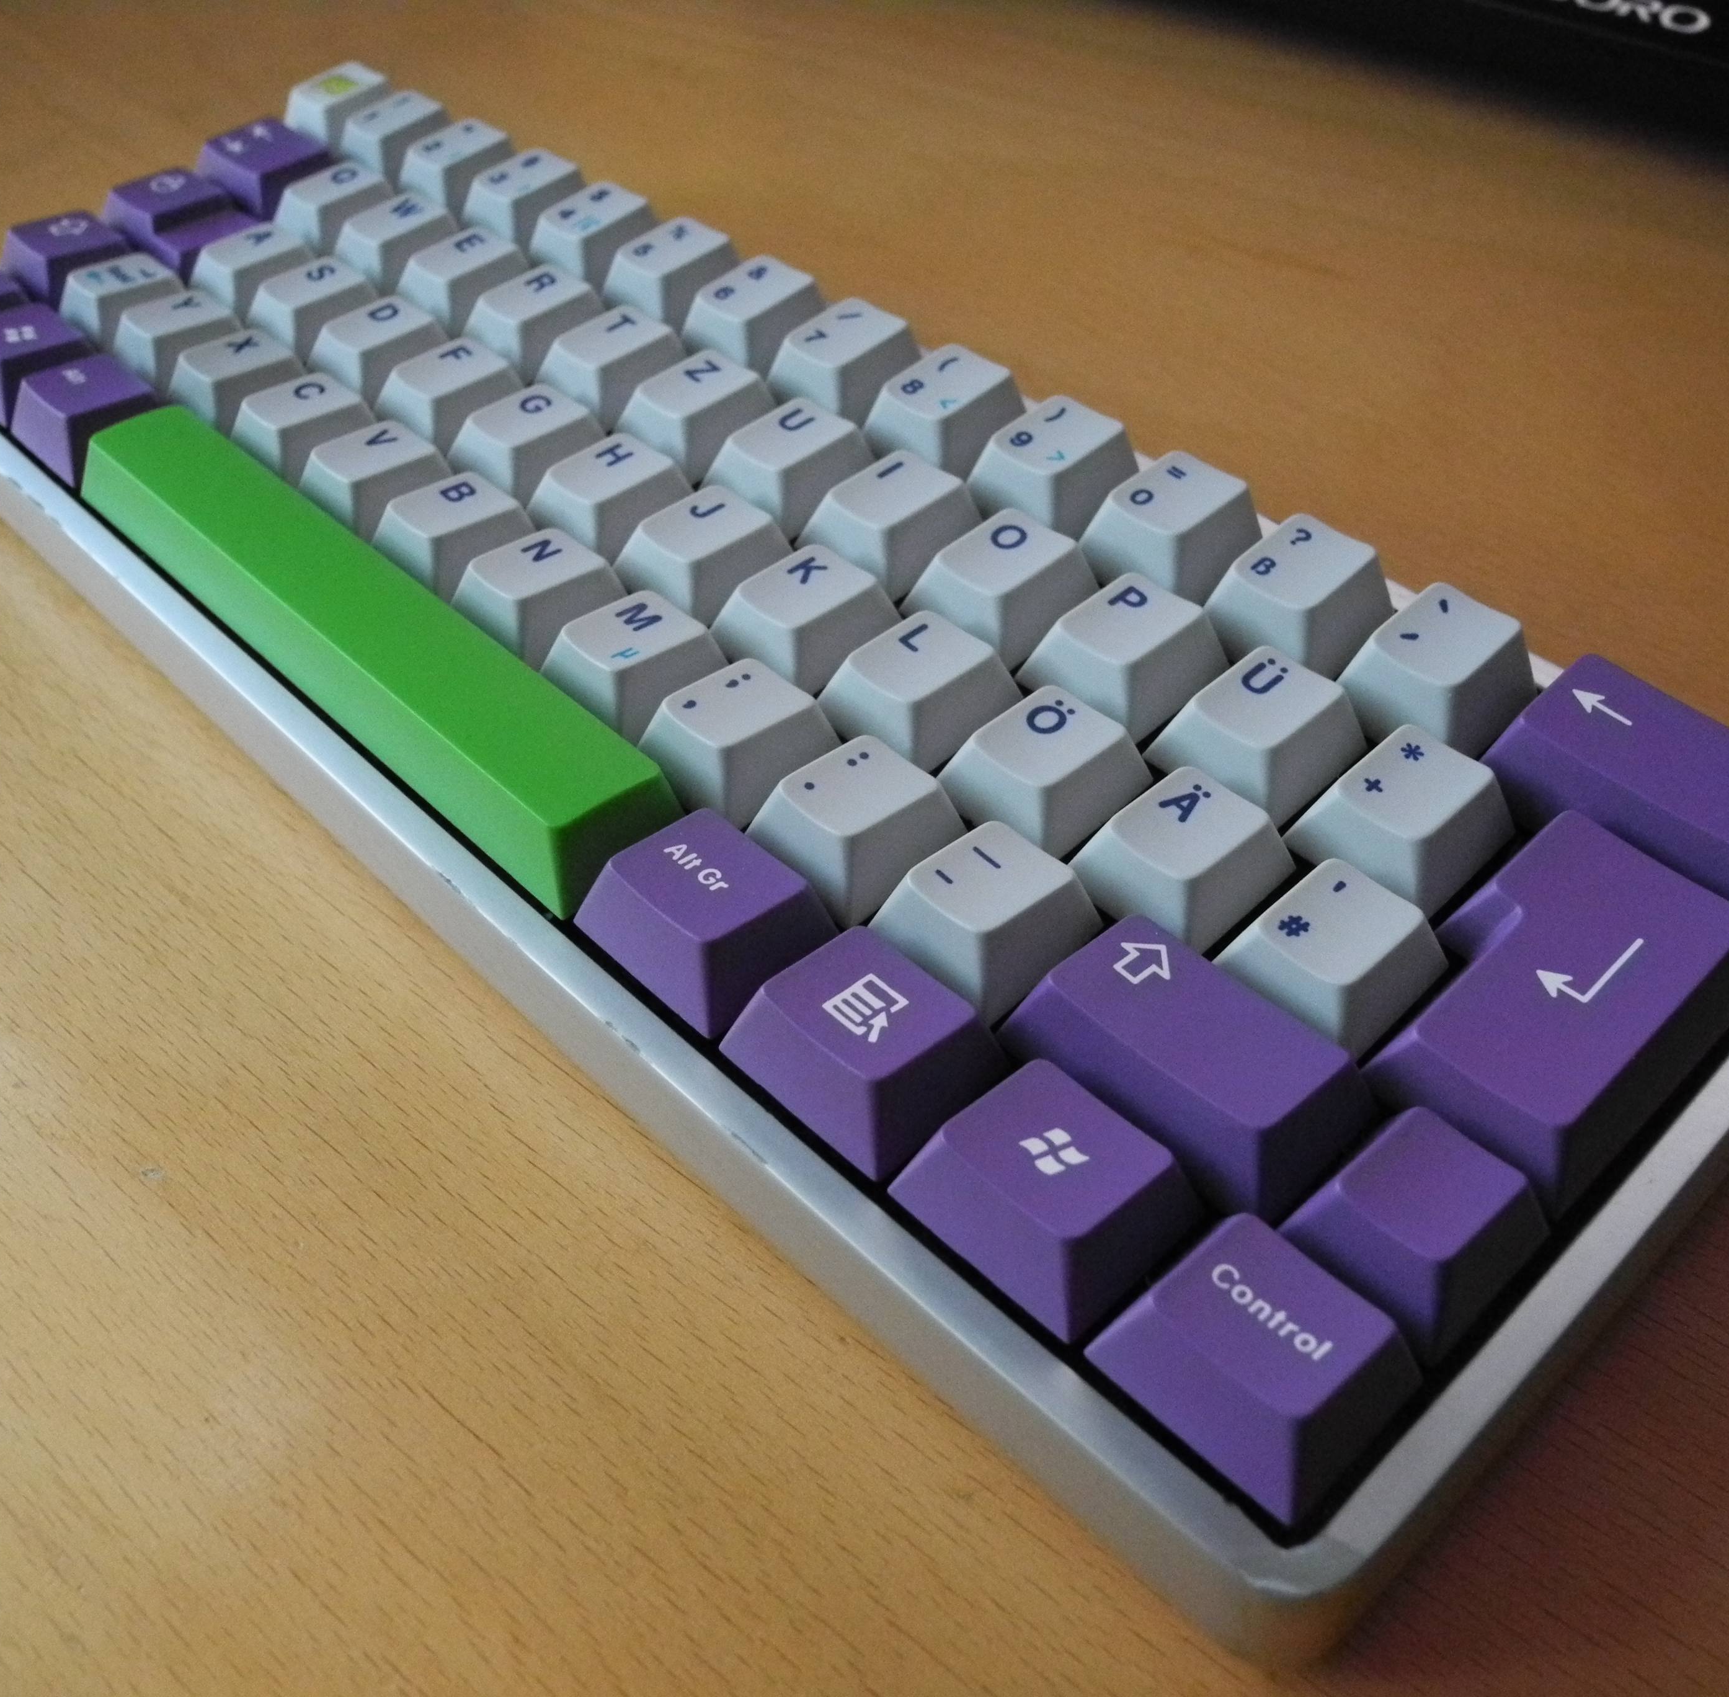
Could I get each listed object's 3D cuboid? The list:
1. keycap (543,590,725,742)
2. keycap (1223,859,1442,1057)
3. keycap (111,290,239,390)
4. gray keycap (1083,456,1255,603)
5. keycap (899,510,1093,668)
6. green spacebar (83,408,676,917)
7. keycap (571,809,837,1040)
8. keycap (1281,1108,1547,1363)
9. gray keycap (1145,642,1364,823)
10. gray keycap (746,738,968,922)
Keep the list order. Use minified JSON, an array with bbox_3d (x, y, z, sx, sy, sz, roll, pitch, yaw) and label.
[{"bbox_3d":[-0.028,-0.023,0.215,0.018,0.009,0.018,-38,54,-24],"label":"keycap"},{"bbox_3d":[0.045,0.009,0.176,0.018,0.007,0.018,-38,54,-24],"label":"keycap"},{"bbox_3d":[-0.104,-0.078,0.277,0.018,0.009,0.018,-38,54,-24],"label":"keycap"},{"bbox_3d":[0.036,-0.039,0.219,0.018,0.009,0.018,-38,54,-24],"label":"gray keycap"},{"bbox_3d":[0.016,-0.032,0.217,0.018,0.008,0.018,-38,54,-24],"label":"keycap"},{"bbox_3d":[-0.065,-0.029,0.226,0.018,0.009,0.118,-38,54,-24],"label":"green spacebar"},{"bbox_3d":[-0.017,0.005,0.188,0.018,0.009,0.023,-38,54,-24],"label":"keycap"},{"bbox_3d":[0.047,0.031,0.157,0.018,0.009,0.018,-38,54,-24],"label":"keycap"},{"bbox_3d":[0.042,-0.013,0.198,0.018,0.008,0.018,-38,54,-24],"label":"gray keycap"},{"bbox_3d":[-0.002,-0.004,0.194,0.018,0.009,0.018,-38,54,-24],"label":"gray keycap"}]

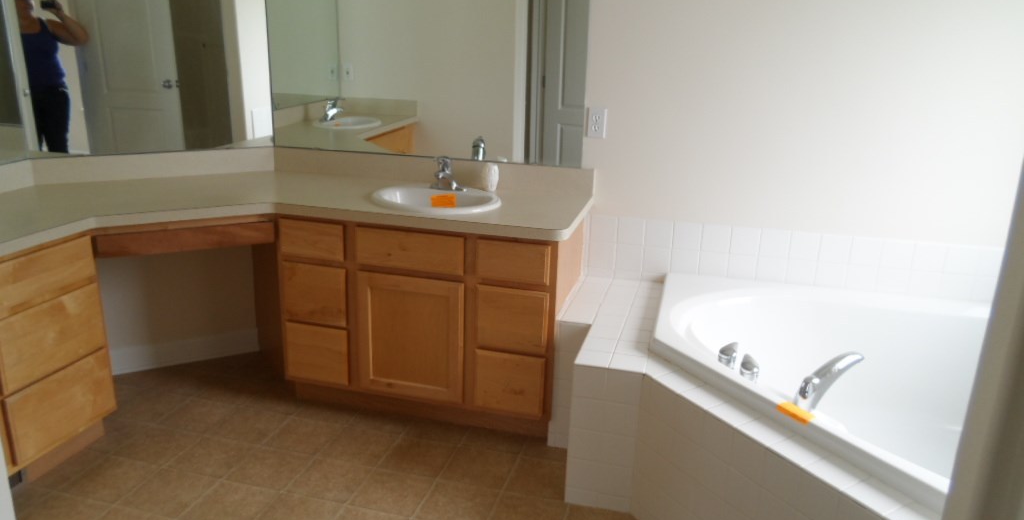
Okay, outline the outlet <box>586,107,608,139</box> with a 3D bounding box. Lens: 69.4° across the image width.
[{"bbox_3d":[0.331,-0.530,2.870,0.071,0.116,0.010,6,17,14],"label":"outlet"}]

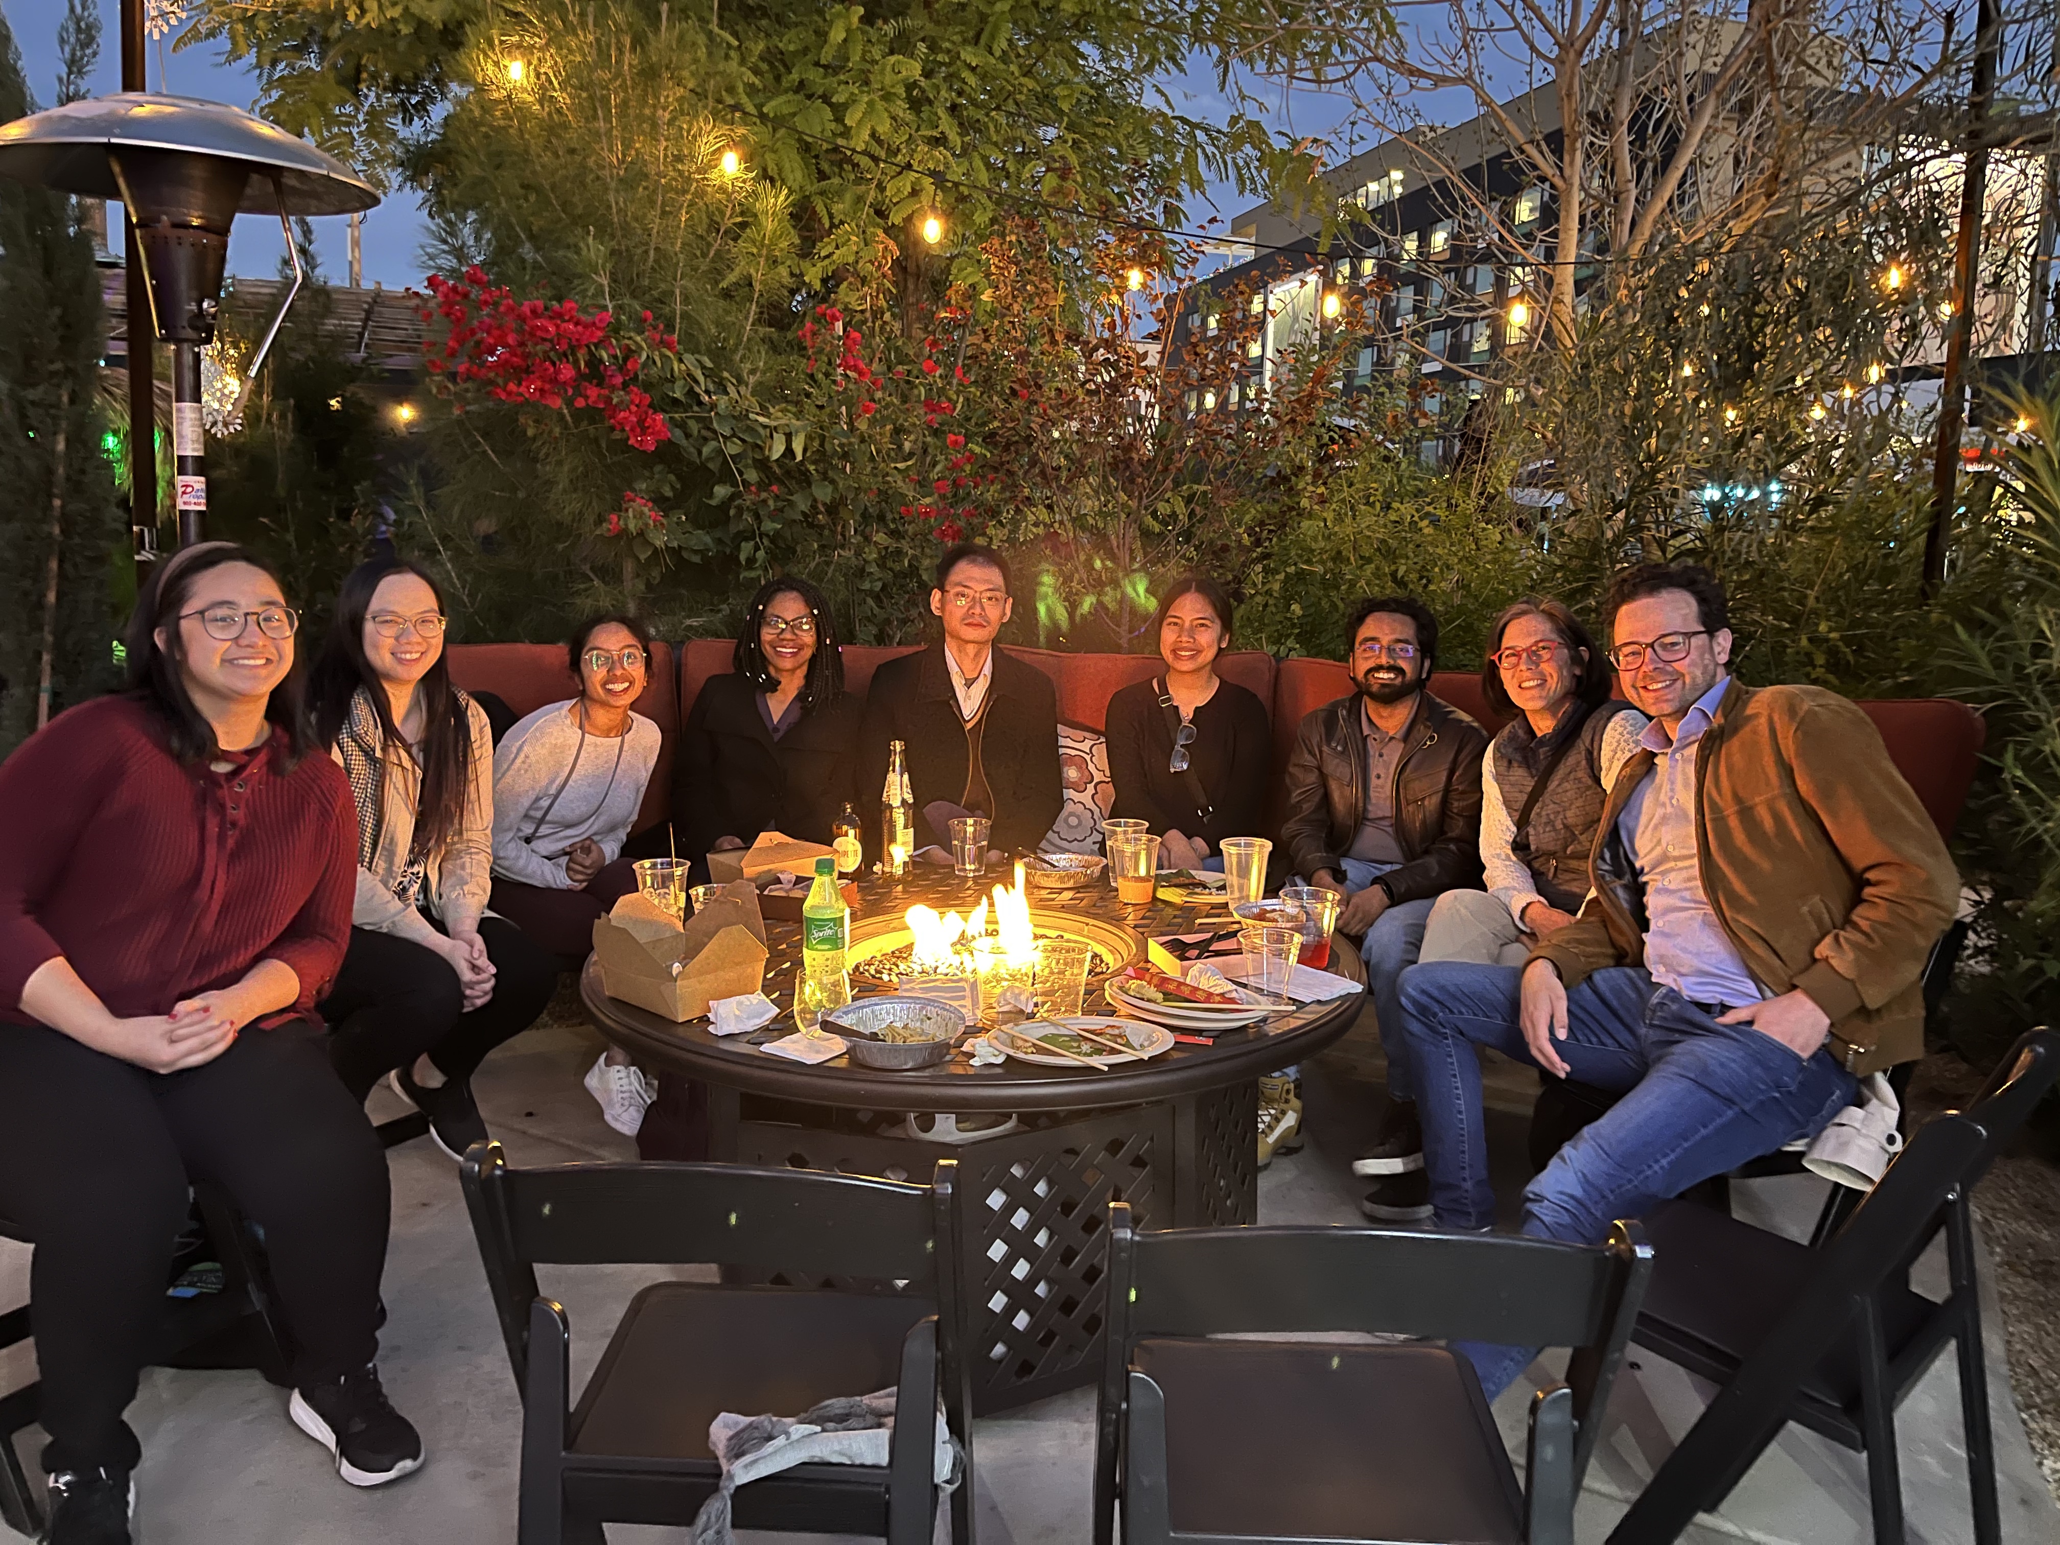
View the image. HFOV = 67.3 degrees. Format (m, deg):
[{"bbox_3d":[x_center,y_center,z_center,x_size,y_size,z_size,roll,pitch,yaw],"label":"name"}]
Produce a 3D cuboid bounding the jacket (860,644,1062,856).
[{"bbox_3d":[-0.150,-0.022,3.453,0.460,0.550,0.350,1,9,-2],"label":"jacket"}]

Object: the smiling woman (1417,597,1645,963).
[{"bbox_3d":[0.955,0.257,3.030,0.750,1.210,0.520,-5,11,-31],"label":"smiling woman"}]

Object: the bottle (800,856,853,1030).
[{"bbox_3d":[-0.313,0.249,2.369,0.062,0.228,0.062,-1,9,-8],"label":"bottle"}]

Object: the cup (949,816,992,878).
[{"bbox_3d":[-0.126,0.158,3.285,0.088,0.113,0.088,0,9,-2],"label":"cup"}]

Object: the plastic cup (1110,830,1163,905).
[{"bbox_3d":[0.197,0.184,2.924,0.098,0.120,0.098,1,9,0],"label":"plastic cup"}]

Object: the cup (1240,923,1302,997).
[{"bbox_3d":[0.364,0.290,2.368,0.096,0.098,0.096,1,9,0],"label":"cup"}]

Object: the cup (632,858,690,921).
[{"bbox_3d":[-0.665,0.229,2.805,0.105,0.124,0.105,-2,10,-13],"label":"cup"}]

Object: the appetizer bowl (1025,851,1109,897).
[{"bbox_3d":[0.069,0.200,3.048,0.168,0.043,0.168,1,9,0],"label":"appetizer bowl"}]

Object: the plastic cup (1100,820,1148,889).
[{"bbox_3d":[0.196,0.170,3.175,0.094,0.128,0.094,1,9,4],"label":"plastic cup"}]

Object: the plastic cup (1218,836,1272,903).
[{"bbox_3d":[0.416,0.200,2.992,0.100,0.129,0.100,2,9,8],"label":"plastic cup"}]

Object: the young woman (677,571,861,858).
[{"bbox_3d":[-0.593,0.134,3.702,0.500,1.182,0.760,-2,10,-12],"label":"young woman"}]

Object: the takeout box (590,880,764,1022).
[{"bbox_3d":[-0.515,0.262,2.310,0.200,0.140,0.200,9,12,41],"label":"takeout box"}]

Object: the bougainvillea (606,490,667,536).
[{"bbox_3d":[-1.077,-0.711,4.244,0.170,0.130,0.140,-1,10,-14],"label":"bougainvillea"}]

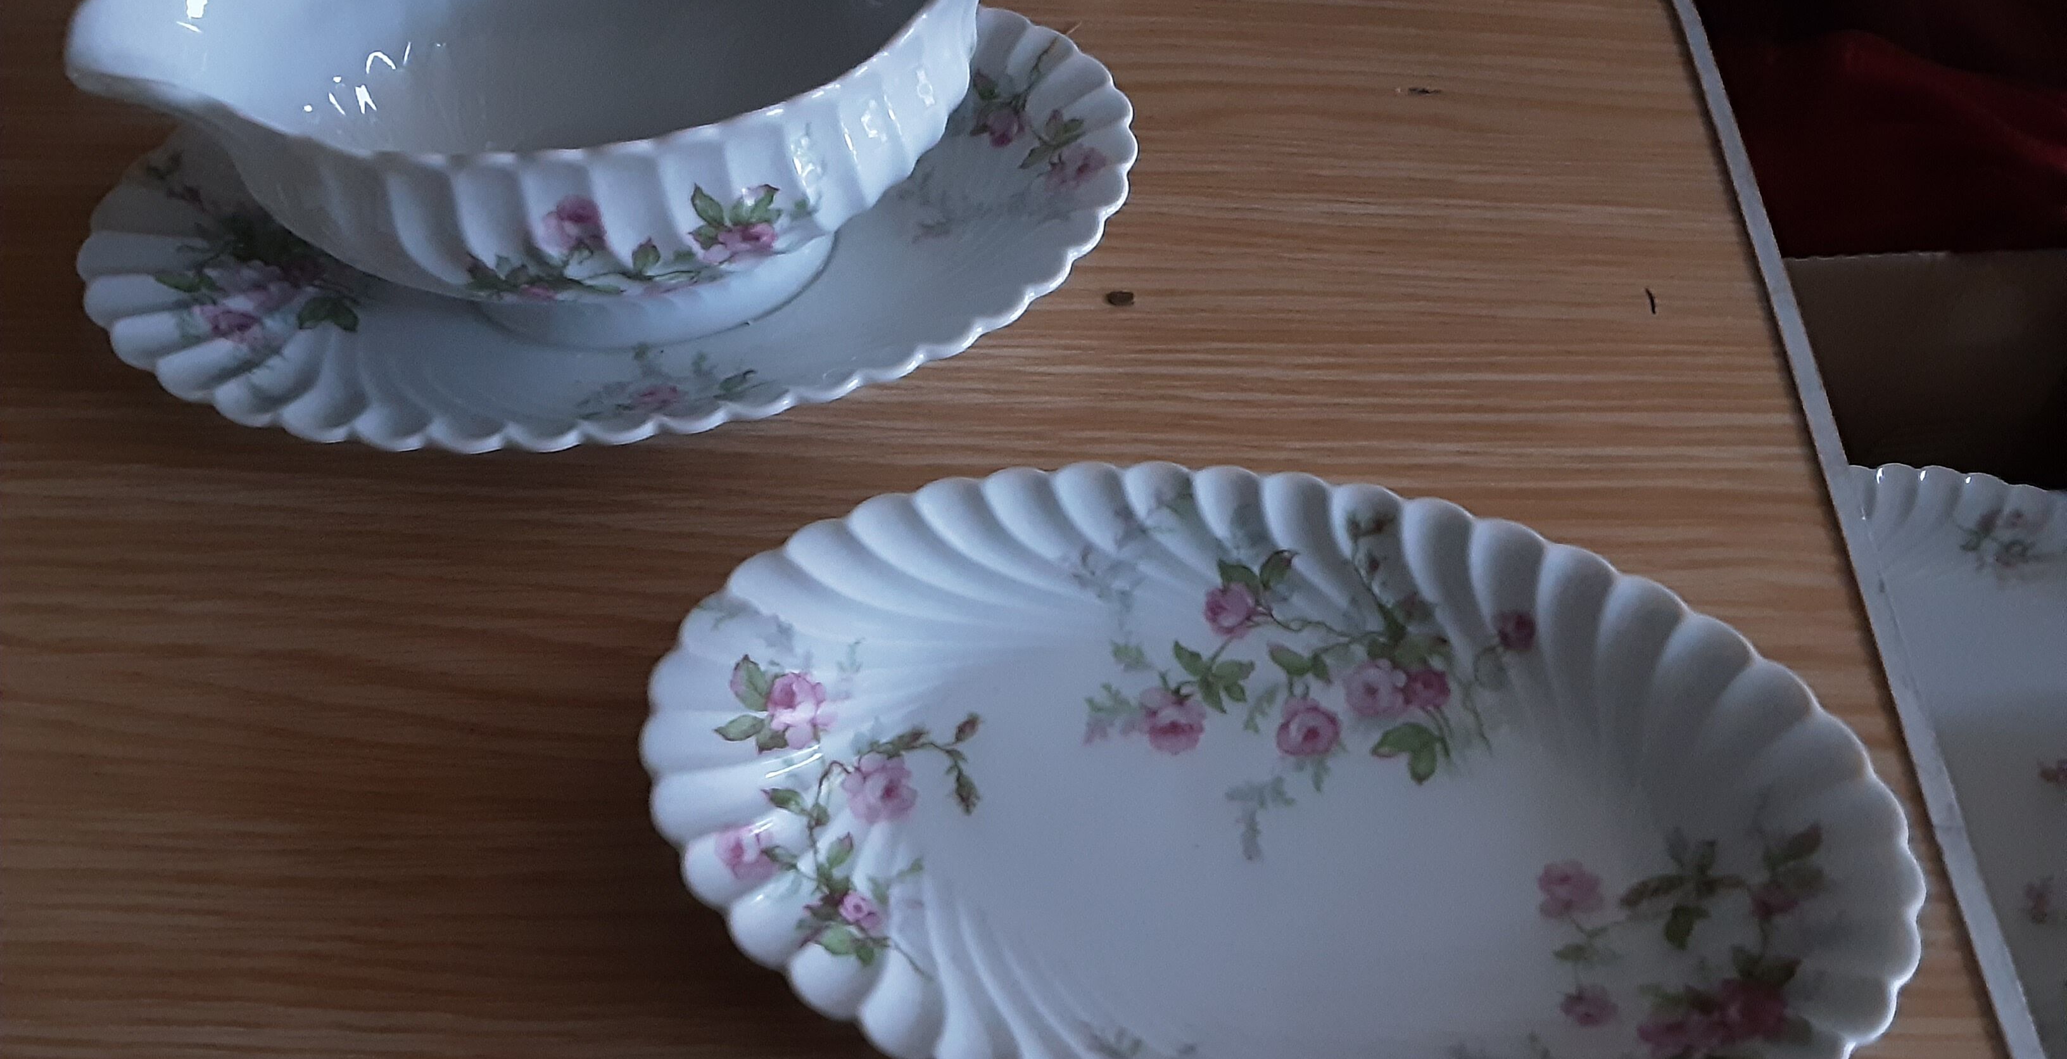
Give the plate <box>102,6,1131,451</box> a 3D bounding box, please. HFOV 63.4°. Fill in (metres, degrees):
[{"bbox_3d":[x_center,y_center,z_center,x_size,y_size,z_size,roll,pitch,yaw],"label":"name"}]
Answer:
[{"bbox_3d":[-0.090,-0.071,0.386,0.236,0.025,0.148,-11,56,-10],"label":"plate"}]

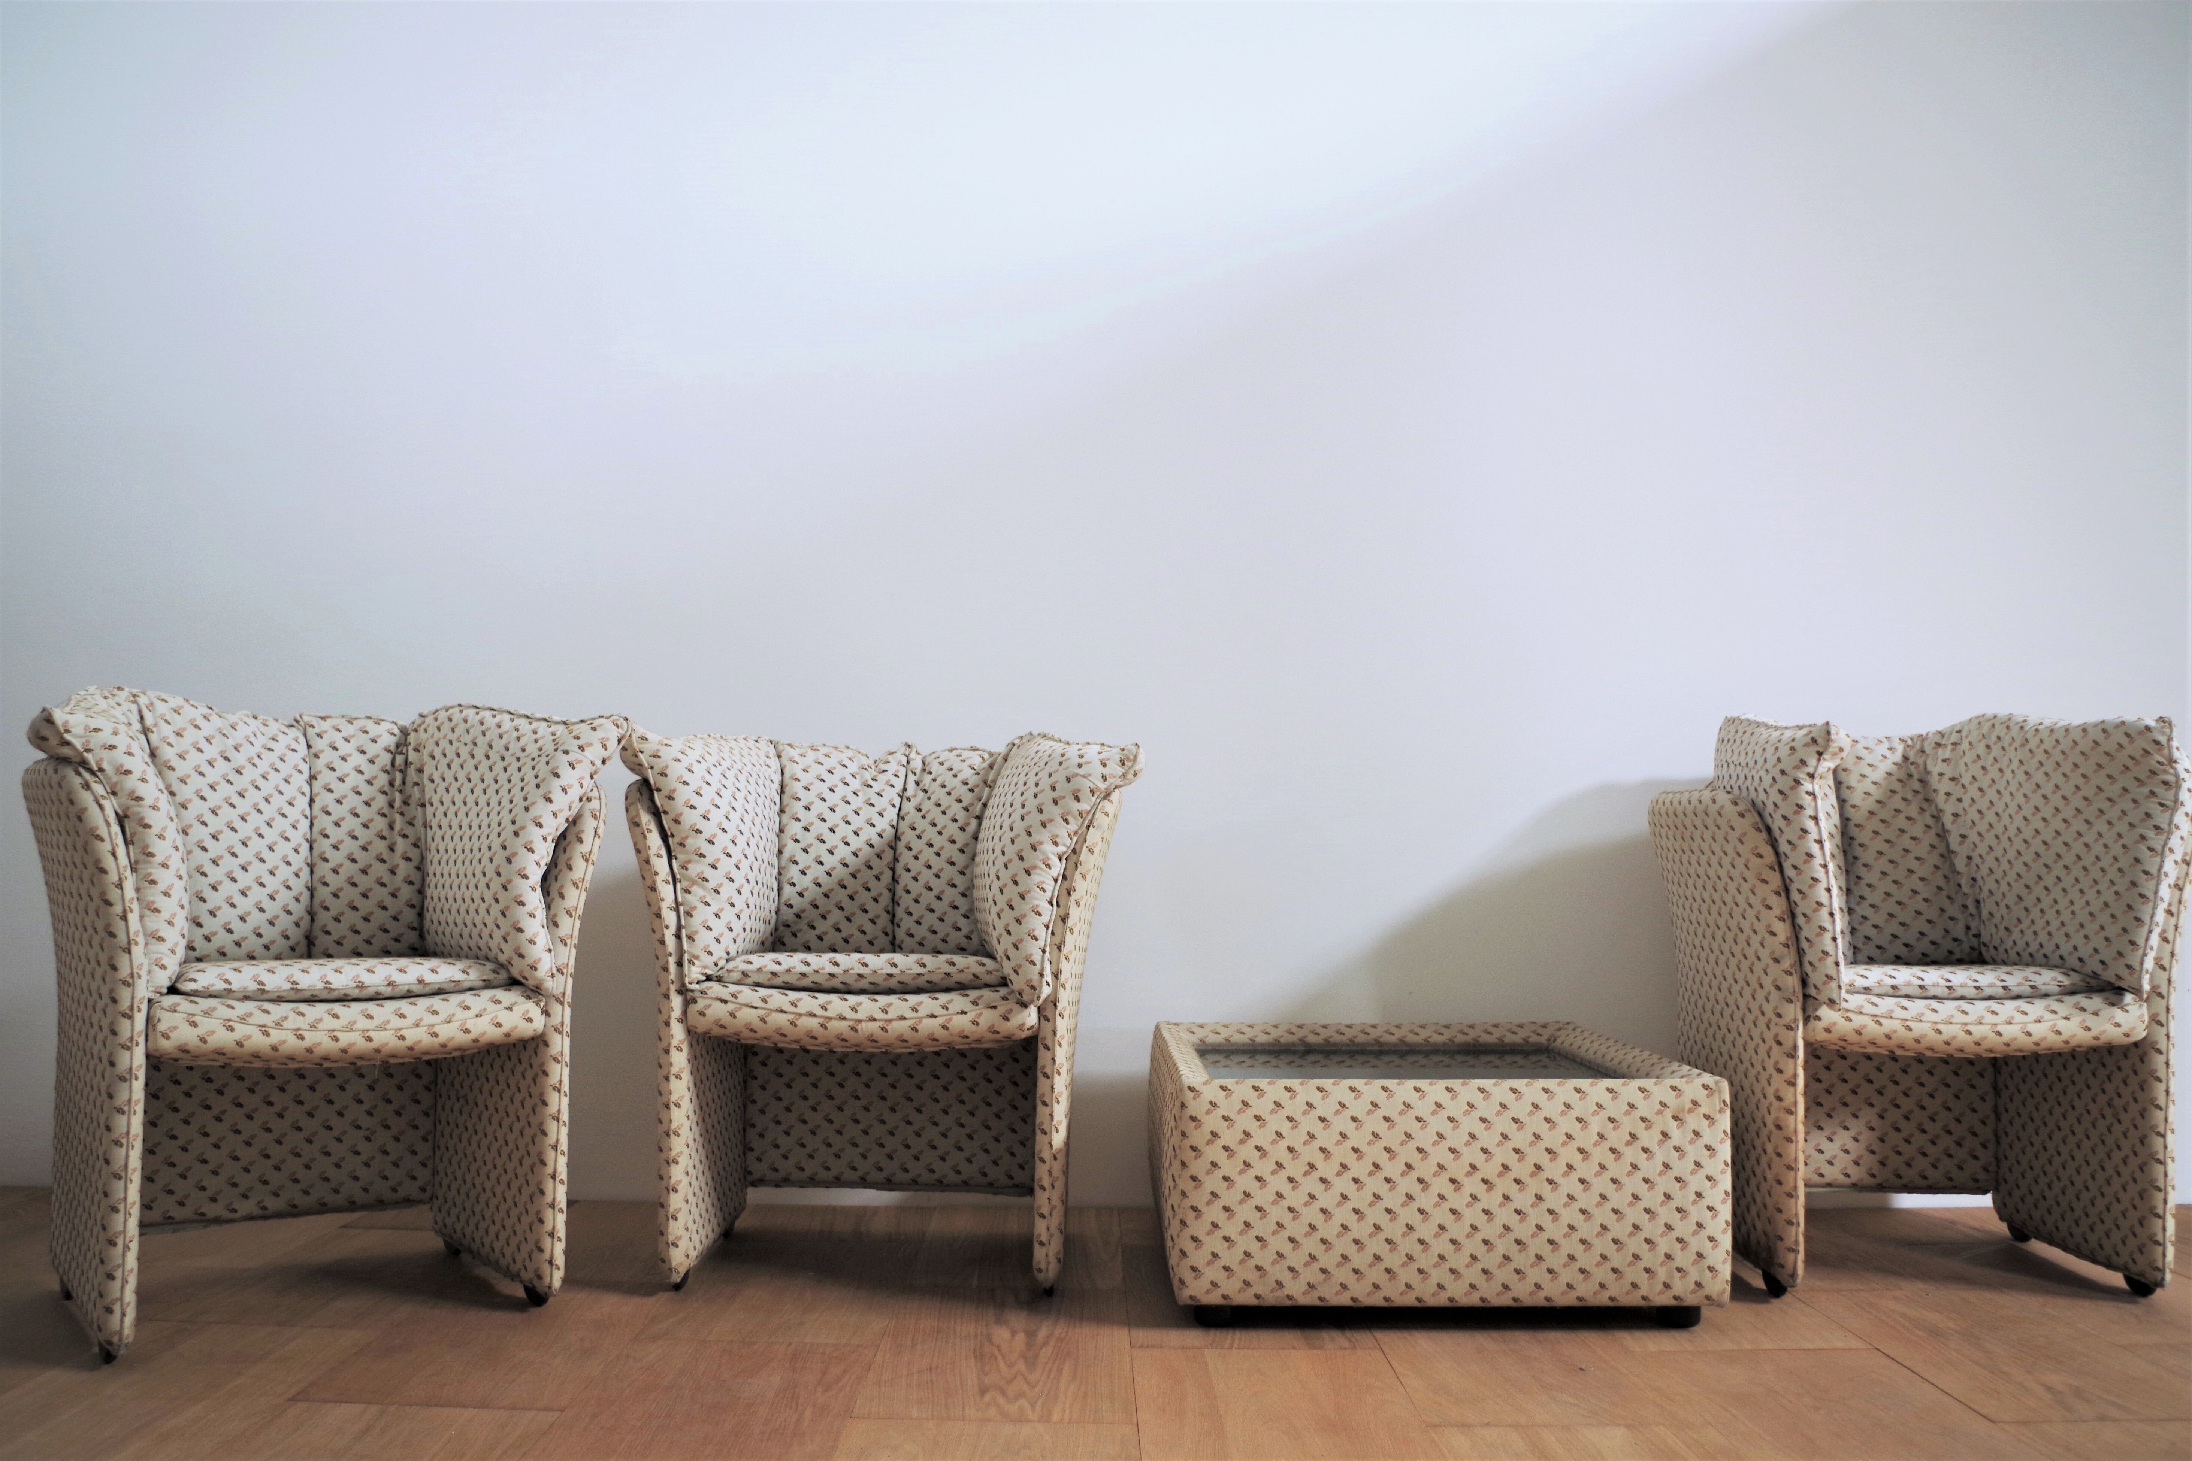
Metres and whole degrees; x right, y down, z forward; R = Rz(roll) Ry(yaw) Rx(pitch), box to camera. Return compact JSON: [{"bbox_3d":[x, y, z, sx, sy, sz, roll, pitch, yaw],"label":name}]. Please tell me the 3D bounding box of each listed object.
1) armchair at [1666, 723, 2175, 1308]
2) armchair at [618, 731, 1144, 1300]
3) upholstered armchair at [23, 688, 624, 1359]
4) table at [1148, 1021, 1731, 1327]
[{"bbox_3d":[1.208,0.397,2.476,0.716,0.814,0.588,0,-4,3],"label":"armchair"},{"bbox_3d":[-0.321,0.402,2.491,0.716,0.789,0.588,1,-4,-1],"label":"armchair"},{"bbox_3d":[-1.056,0.362,2.206,0.716,0.802,0.588,4,-6,-39],"label":"upholstered armchair"},{"bbox_3d":[0.455,0.633,2.424,0.713,0.329,0.673,1,-4,0],"label":"table"}]

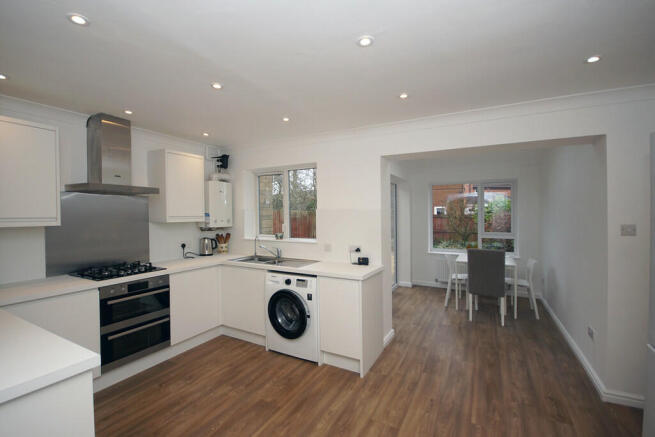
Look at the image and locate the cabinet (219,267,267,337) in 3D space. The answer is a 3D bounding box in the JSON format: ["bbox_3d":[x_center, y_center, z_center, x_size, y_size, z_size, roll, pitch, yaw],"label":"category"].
[{"bbox_3d":[-0.824,0.902,3.314,0.665,0.721,0.570,0,1,27],"label":"cabinet"}]

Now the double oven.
[{"bbox_3d":[-1.938,0.921,2.604,0.565,0.721,0.580,0,1,30],"label":"double oven"}]

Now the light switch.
[{"bbox_3d":[2.222,0.089,2.012,0.086,0.086,0.012,0,1,30],"label":"light switch"}]

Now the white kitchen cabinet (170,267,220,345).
[{"bbox_3d":[-1.666,0.911,3.111,0.580,0.721,0.570,0,1,30],"label":"white kitchen cabinet"}]

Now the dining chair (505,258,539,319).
[{"bbox_3d":[2.805,0.976,3.990,0.440,0.790,0.450,0,1,30],"label":"dining chair"}]

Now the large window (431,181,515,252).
[{"bbox_3d":[2.667,-0.015,5.108,1.385,1.340,0.100,0,1,27],"label":"large window"}]

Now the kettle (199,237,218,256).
[{"bbox_3d":[-1.592,0.379,3.652,0.235,0.235,0.165,-1,1,-29],"label":"kettle"}]

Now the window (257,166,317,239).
[{"bbox_3d":[-0.591,-0.206,3.844,1.170,1.000,0.080,0,1,30],"label":"window"}]

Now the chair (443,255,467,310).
[{"bbox_3d":[2.099,0.979,4.322,0.475,0.785,0.390,0,1,27],"label":"chair"}]

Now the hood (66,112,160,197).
[{"bbox_3d":[-2.035,-0.609,2.618,0.500,0.725,0.590,0,1,30],"label":"hood"}]

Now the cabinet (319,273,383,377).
[{"bbox_3d":[0.275,0.971,2.791,0.437,0.865,0.610,0,1,30],"label":"cabinet"}]

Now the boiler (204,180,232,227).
[{"bbox_3d":[-1.550,-0.191,3.742,0.280,0.595,0.375,0,1,30],"label":"boiler"}]

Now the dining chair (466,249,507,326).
[{"bbox_3d":[2.207,0.897,3.802,0.440,0.960,0.550,0,1,30],"label":"dining chair"}]

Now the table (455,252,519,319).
[{"bbox_3d":[2.442,0.999,4.222,0.750,0.740,0.740,0,1,30],"label":"table"}]

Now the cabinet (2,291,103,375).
[{"bbox_3d":[-2.244,0.931,2.128,0.580,0.721,0.550,0,1,30],"label":"cabinet"}]

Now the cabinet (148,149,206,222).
[{"bbox_3d":[-1.784,-0.356,3.253,0.330,0.800,0.470,0,1,30],"label":"cabinet"}]

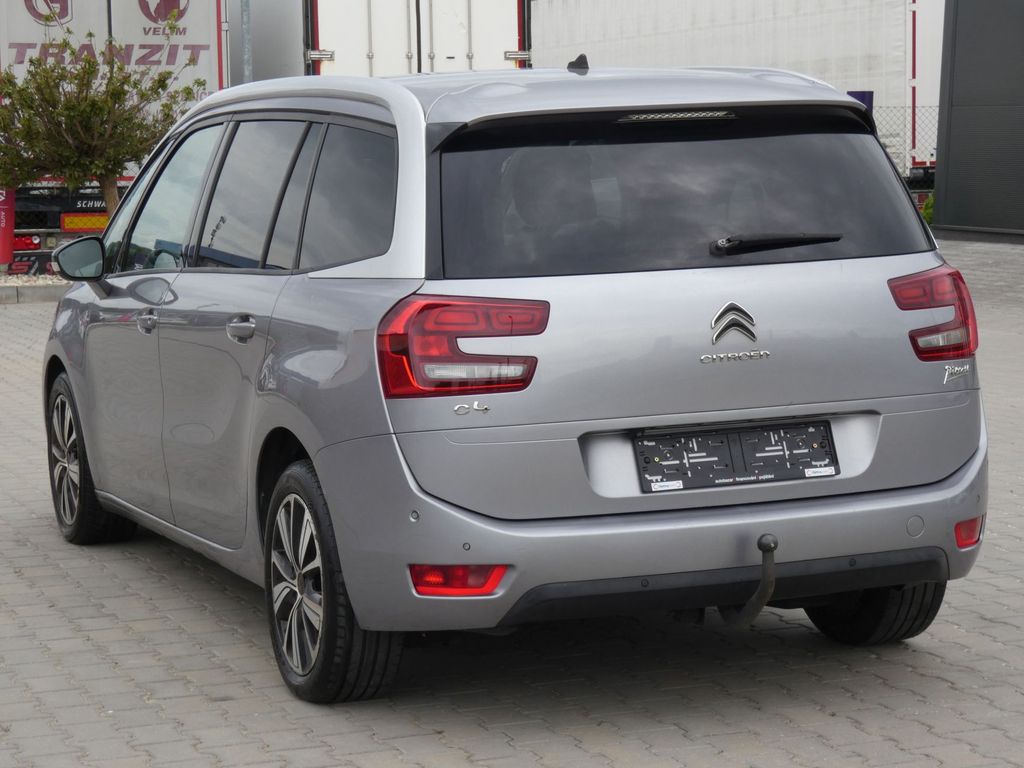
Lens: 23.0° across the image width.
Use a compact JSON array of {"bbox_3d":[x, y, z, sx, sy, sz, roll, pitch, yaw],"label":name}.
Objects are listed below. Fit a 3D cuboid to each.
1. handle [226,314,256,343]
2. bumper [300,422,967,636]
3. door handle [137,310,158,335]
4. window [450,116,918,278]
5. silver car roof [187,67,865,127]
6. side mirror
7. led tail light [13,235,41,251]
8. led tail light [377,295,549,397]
[{"bbox_3d":[-0.726,-0.149,6.738,0.050,0.065,0.200,-4,6,-22],"label":"handle"},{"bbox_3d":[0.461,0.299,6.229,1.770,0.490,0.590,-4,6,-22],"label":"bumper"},{"bbox_3d":[-1.125,-0.190,7.737,0.050,0.065,0.200,-4,6,-22],"label":"door handle"},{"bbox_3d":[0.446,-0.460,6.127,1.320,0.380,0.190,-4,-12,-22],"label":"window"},{"bbox_3d":[0.006,-0.831,7.170,1.280,0.170,2.250,-4,6,-22],"label":"silver car roof"},{"bbox_3d":[-1.415,-0.407,8.195,0.195,0.160,0.130,-4,6,-22],"label":"side mirror"},{"bbox_3d":[-4.974,-1.432,25.500,0.400,0.155,0.090,-4,6,-18],"label":"led tail light"},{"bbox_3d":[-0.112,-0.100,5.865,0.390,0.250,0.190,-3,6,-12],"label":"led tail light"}]

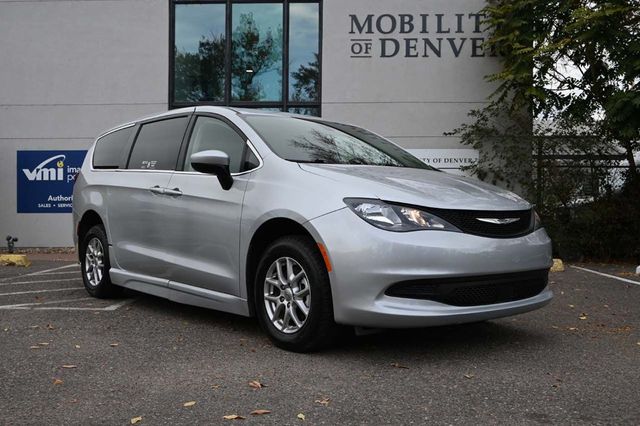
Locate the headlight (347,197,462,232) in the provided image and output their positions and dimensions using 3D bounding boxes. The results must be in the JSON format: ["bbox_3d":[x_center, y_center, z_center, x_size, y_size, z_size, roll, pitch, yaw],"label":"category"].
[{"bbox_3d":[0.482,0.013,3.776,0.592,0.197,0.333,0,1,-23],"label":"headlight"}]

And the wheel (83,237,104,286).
[{"bbox_3d":[-2.175,0.497,6.452,0.190,0.472,0.472,0,1,-41],"label":"wheel"}]

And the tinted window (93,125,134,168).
[{"bbox_3d":[-2.050,-0.616,6.330,0.060,0.433,0.952,19,-12,-36],"label":"tinted window"}]

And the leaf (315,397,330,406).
[{"bbox_3d":[0.012,0.885,2.986,0.075,0.020,0.075,0,1,0],"label":"leaf"}]

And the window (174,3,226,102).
[{"bbox_3d":[-2.463,-3.307,13.200,1.067,2.033,0.060,0,0,1],"label":"window"}]

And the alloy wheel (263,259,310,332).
[{"bbox_3d":[-0.142,0.526,4.127,0.190,0.472,0.472,0,1,-41],"label":"alloy wheel"}]

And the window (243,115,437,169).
[{"bbox_3d":[0.227,-0.529,5.022,1.500,0.165,1.216,0,27,-41],"label":"window"}]

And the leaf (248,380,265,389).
[{"bbox_3d":[-0.325,0.881,3.262,0.075,0.020,0.070,0,1,0],"label":"leaf"}]

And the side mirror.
[{"bbox_3d":[-0.772,-0.308,4.589,0.235,0.285,0.260,0,1,-41],"label":"side mirror"}]

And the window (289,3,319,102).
[{"bbox_3d":[-0.327,-3.316,13.200,0.617,2.049,0.060,0,0,1],"label":"window"}]

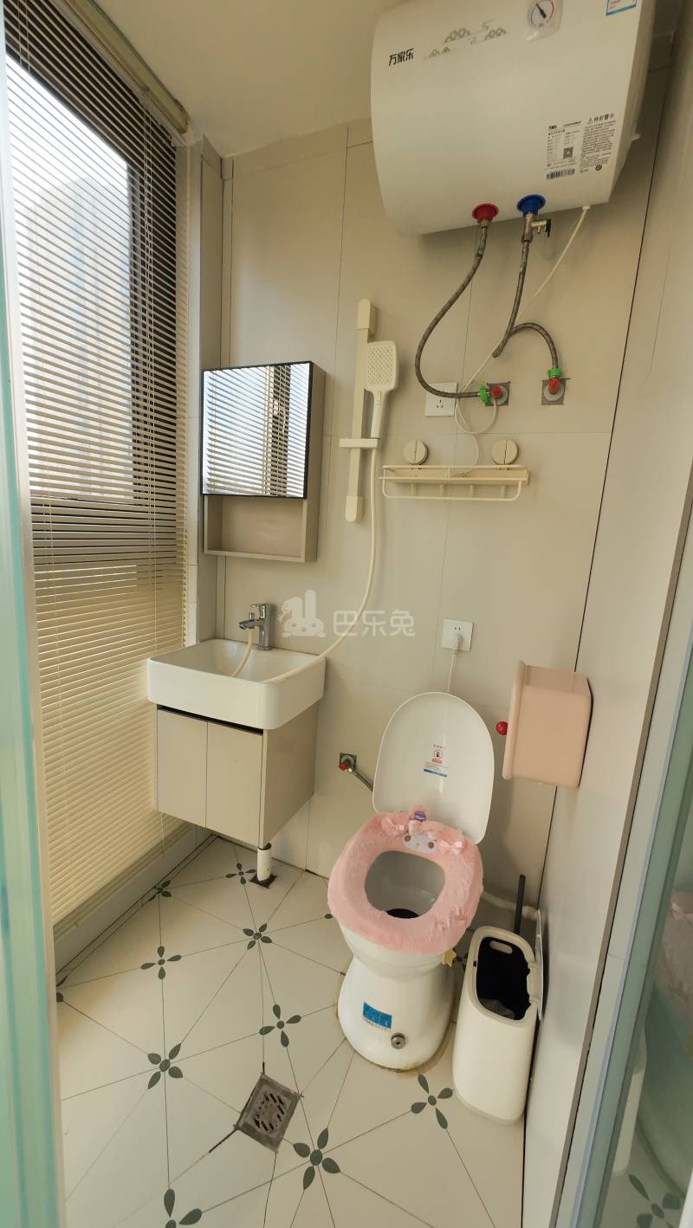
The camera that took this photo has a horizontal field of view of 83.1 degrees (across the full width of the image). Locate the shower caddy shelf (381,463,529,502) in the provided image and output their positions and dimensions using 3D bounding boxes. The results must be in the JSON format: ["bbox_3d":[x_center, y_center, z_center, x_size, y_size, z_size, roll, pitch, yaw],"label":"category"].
[{"bbox_3d":[0.295,-0.362,1.093,0.388,0.095,0.115,7,9,20],"label":"shower caddy shelf"}]

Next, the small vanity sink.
[{"bbox_3d":[-0.348,0.212,1.296,0.455,0.138,0.335,7,9,20],"label":"small vanity sink"}]

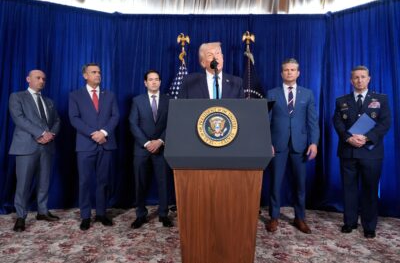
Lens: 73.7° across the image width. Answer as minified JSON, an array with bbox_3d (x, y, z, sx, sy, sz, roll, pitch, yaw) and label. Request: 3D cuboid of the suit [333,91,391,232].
[{"bbox_3d":[1.725,0.284,2.839,0.610,1.420,0.340,-2,-3,30],"label":"suit"}]

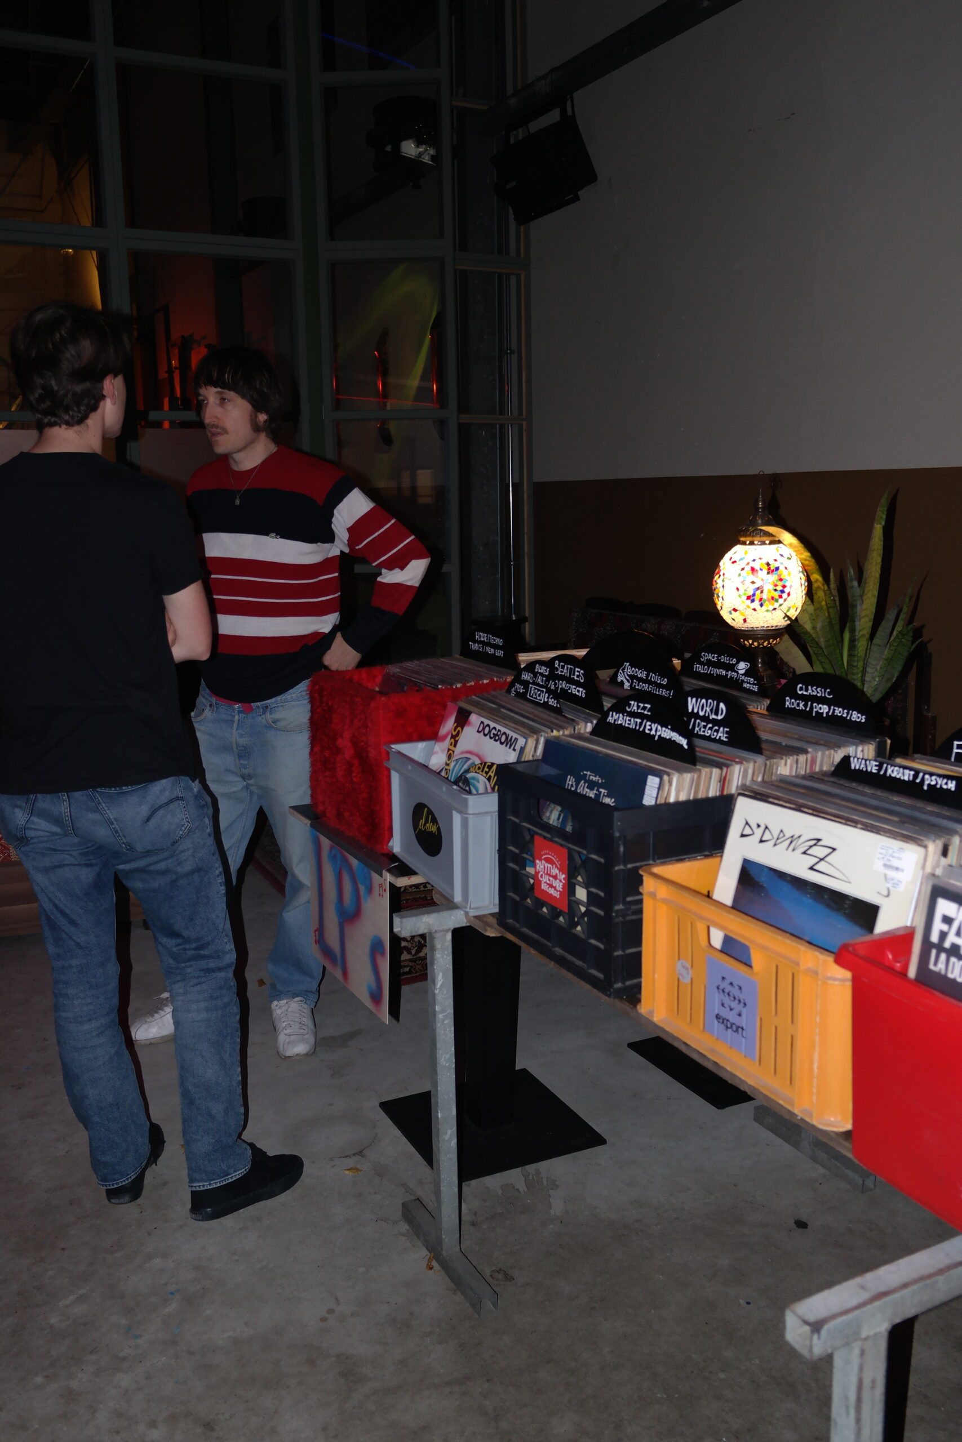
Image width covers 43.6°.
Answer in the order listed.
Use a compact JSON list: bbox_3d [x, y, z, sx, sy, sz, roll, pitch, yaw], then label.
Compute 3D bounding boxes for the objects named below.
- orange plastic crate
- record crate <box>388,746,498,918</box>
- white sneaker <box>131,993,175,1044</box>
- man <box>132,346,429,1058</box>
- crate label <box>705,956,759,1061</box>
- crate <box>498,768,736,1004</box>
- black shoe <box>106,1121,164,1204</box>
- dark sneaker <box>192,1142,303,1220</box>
[{"bbox_3d":[0.518,0.313,1.599,0.480,0.205,0.388,-5,11,-25],"label":"orange plastic crate"},{"bbox_3d":[0.044,0.179,2.308,0.330,0.215,0.398,-5,14,-24],"label":"record crate"},{"bbox_3d":[-0.856,0.825,3.450,0.285,0.113,0.106,-5,11,-24],"label":"white sneaker"},{"bbox_3d":[-0.562,-0.032,3.217,0.730,1.870,0.440,5,11,28],"label":"man"},{"bbox_3d":[0.312,0.357,1.505,0.003,0.105,0.106,-5,11,-25],"label":"crate label"},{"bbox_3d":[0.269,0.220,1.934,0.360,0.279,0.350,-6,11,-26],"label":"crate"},{"bbox_3d":[-0.755,0.935,2.628,0.105,0.100,0.275,-1,10,0],"label":"black shoe"},{"bbox_3d":[-0.509,0.975,2.597,0.272,0.106,0.100,-7,12,-32],"label":"dark sneaker"}]

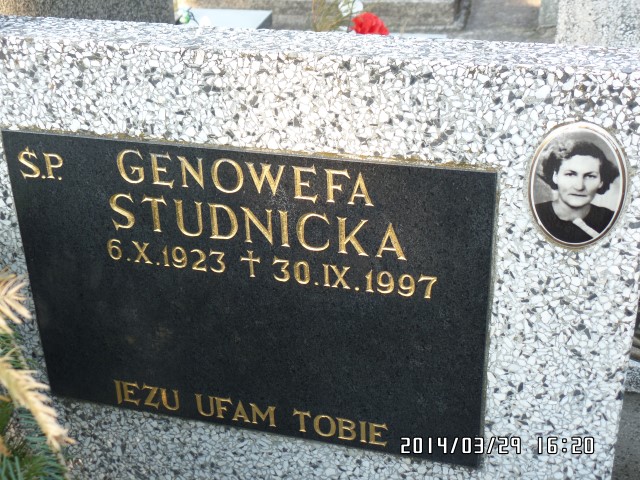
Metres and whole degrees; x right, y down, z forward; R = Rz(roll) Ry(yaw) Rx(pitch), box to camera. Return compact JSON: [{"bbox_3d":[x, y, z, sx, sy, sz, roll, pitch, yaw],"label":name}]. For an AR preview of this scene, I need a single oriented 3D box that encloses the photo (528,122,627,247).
[{"bbox_3d":[0.263,-0.057,0.983,0.095,0.136,0.014,6,28,15],"label":"photo"}]

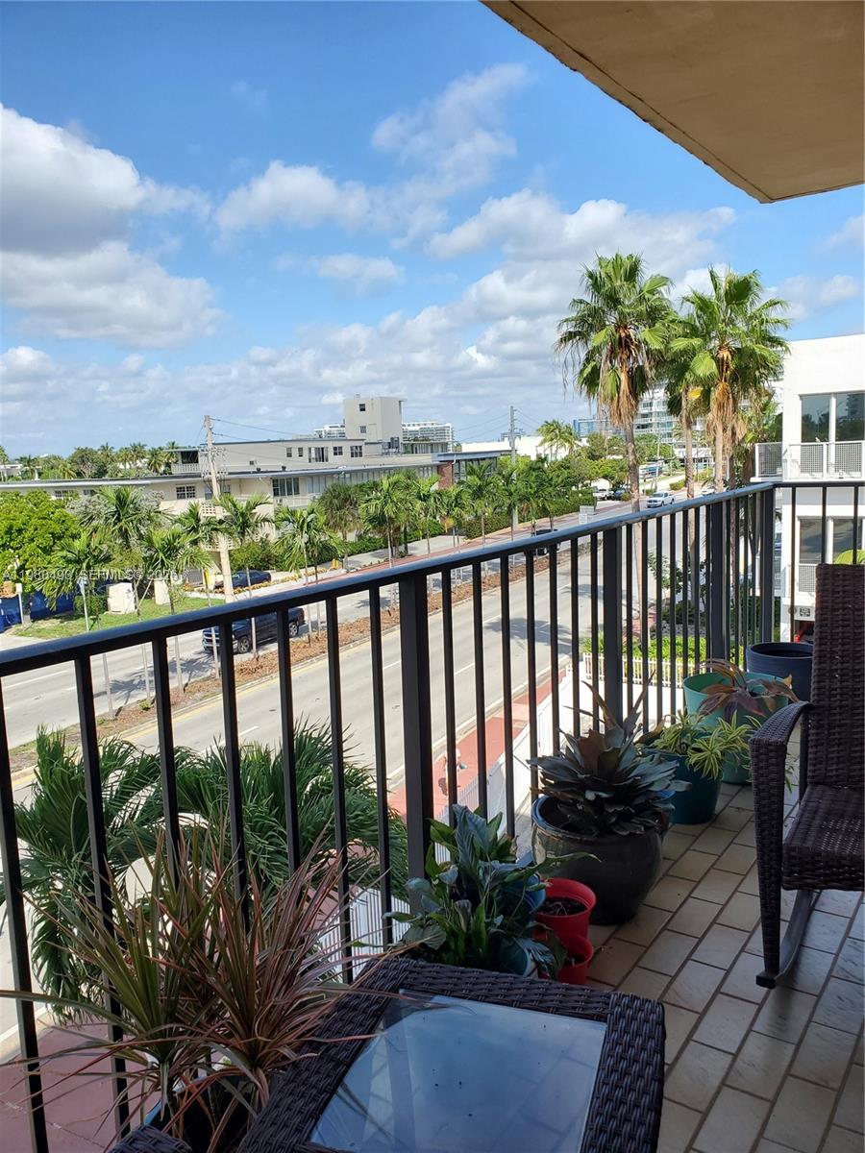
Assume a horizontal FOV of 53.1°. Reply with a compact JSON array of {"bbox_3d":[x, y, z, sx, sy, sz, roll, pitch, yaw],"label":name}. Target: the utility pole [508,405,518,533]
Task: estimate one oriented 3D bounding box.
[{"bbox_3d":[9.188,-12.262,97.687,0.500,13.626,0.500,-3,8,0],"label":"utility pole"}]

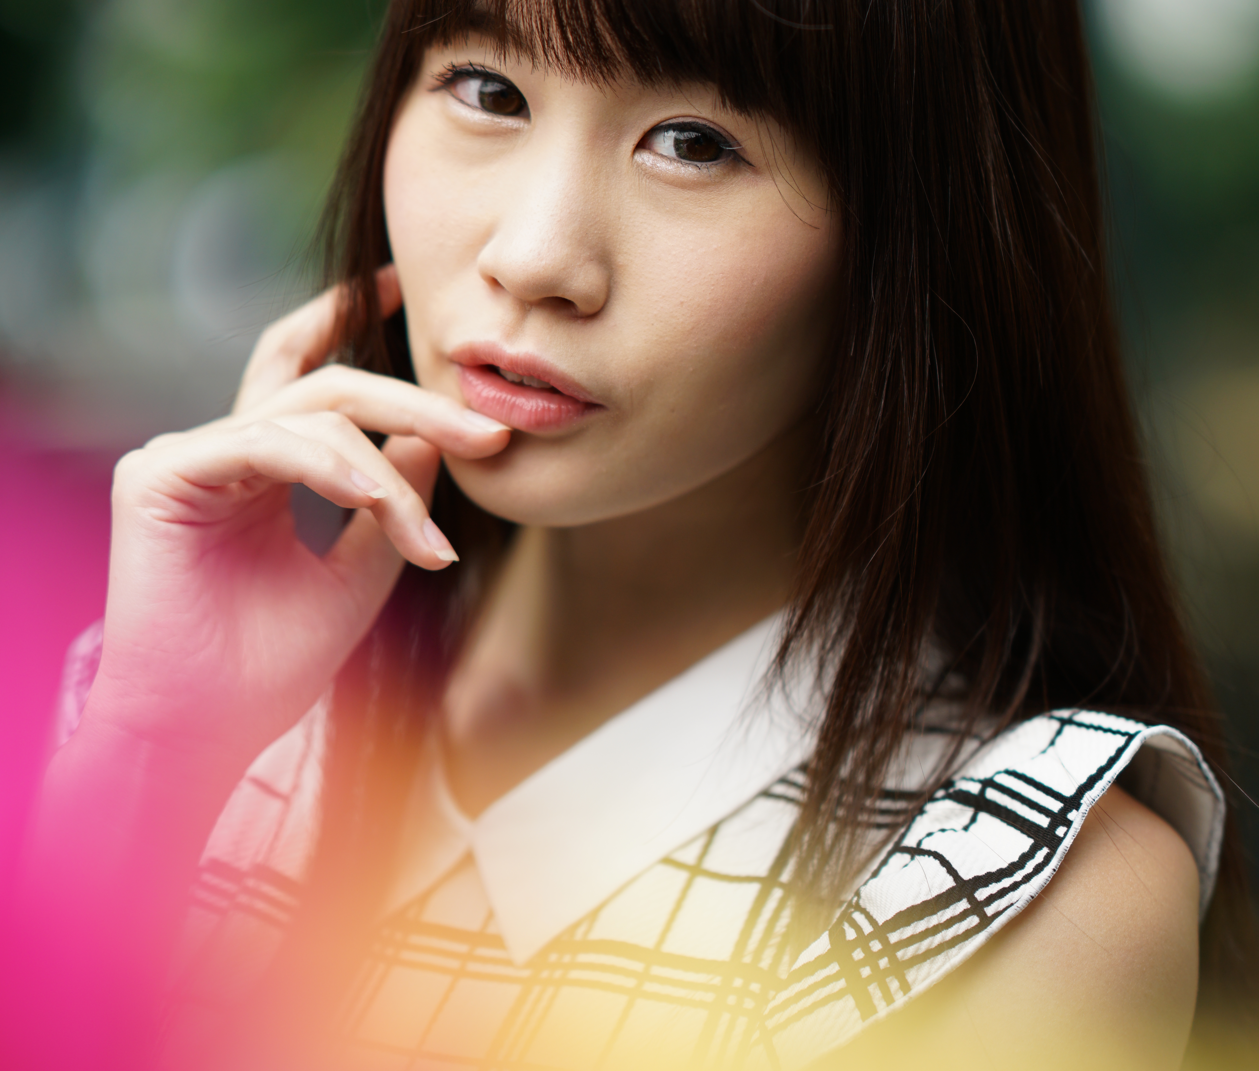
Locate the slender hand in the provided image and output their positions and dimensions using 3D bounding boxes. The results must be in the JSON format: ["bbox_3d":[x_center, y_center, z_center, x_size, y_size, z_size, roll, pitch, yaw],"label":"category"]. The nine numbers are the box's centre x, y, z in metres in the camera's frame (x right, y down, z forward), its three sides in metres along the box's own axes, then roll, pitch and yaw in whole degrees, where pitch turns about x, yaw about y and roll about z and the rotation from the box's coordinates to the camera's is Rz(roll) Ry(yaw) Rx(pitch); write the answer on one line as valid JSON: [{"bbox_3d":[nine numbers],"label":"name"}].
[{"bbox_3d":[-0.087,-0.004,1.180,0.092,0.130,0.100,8,8,34],"label":"slender hand"}]

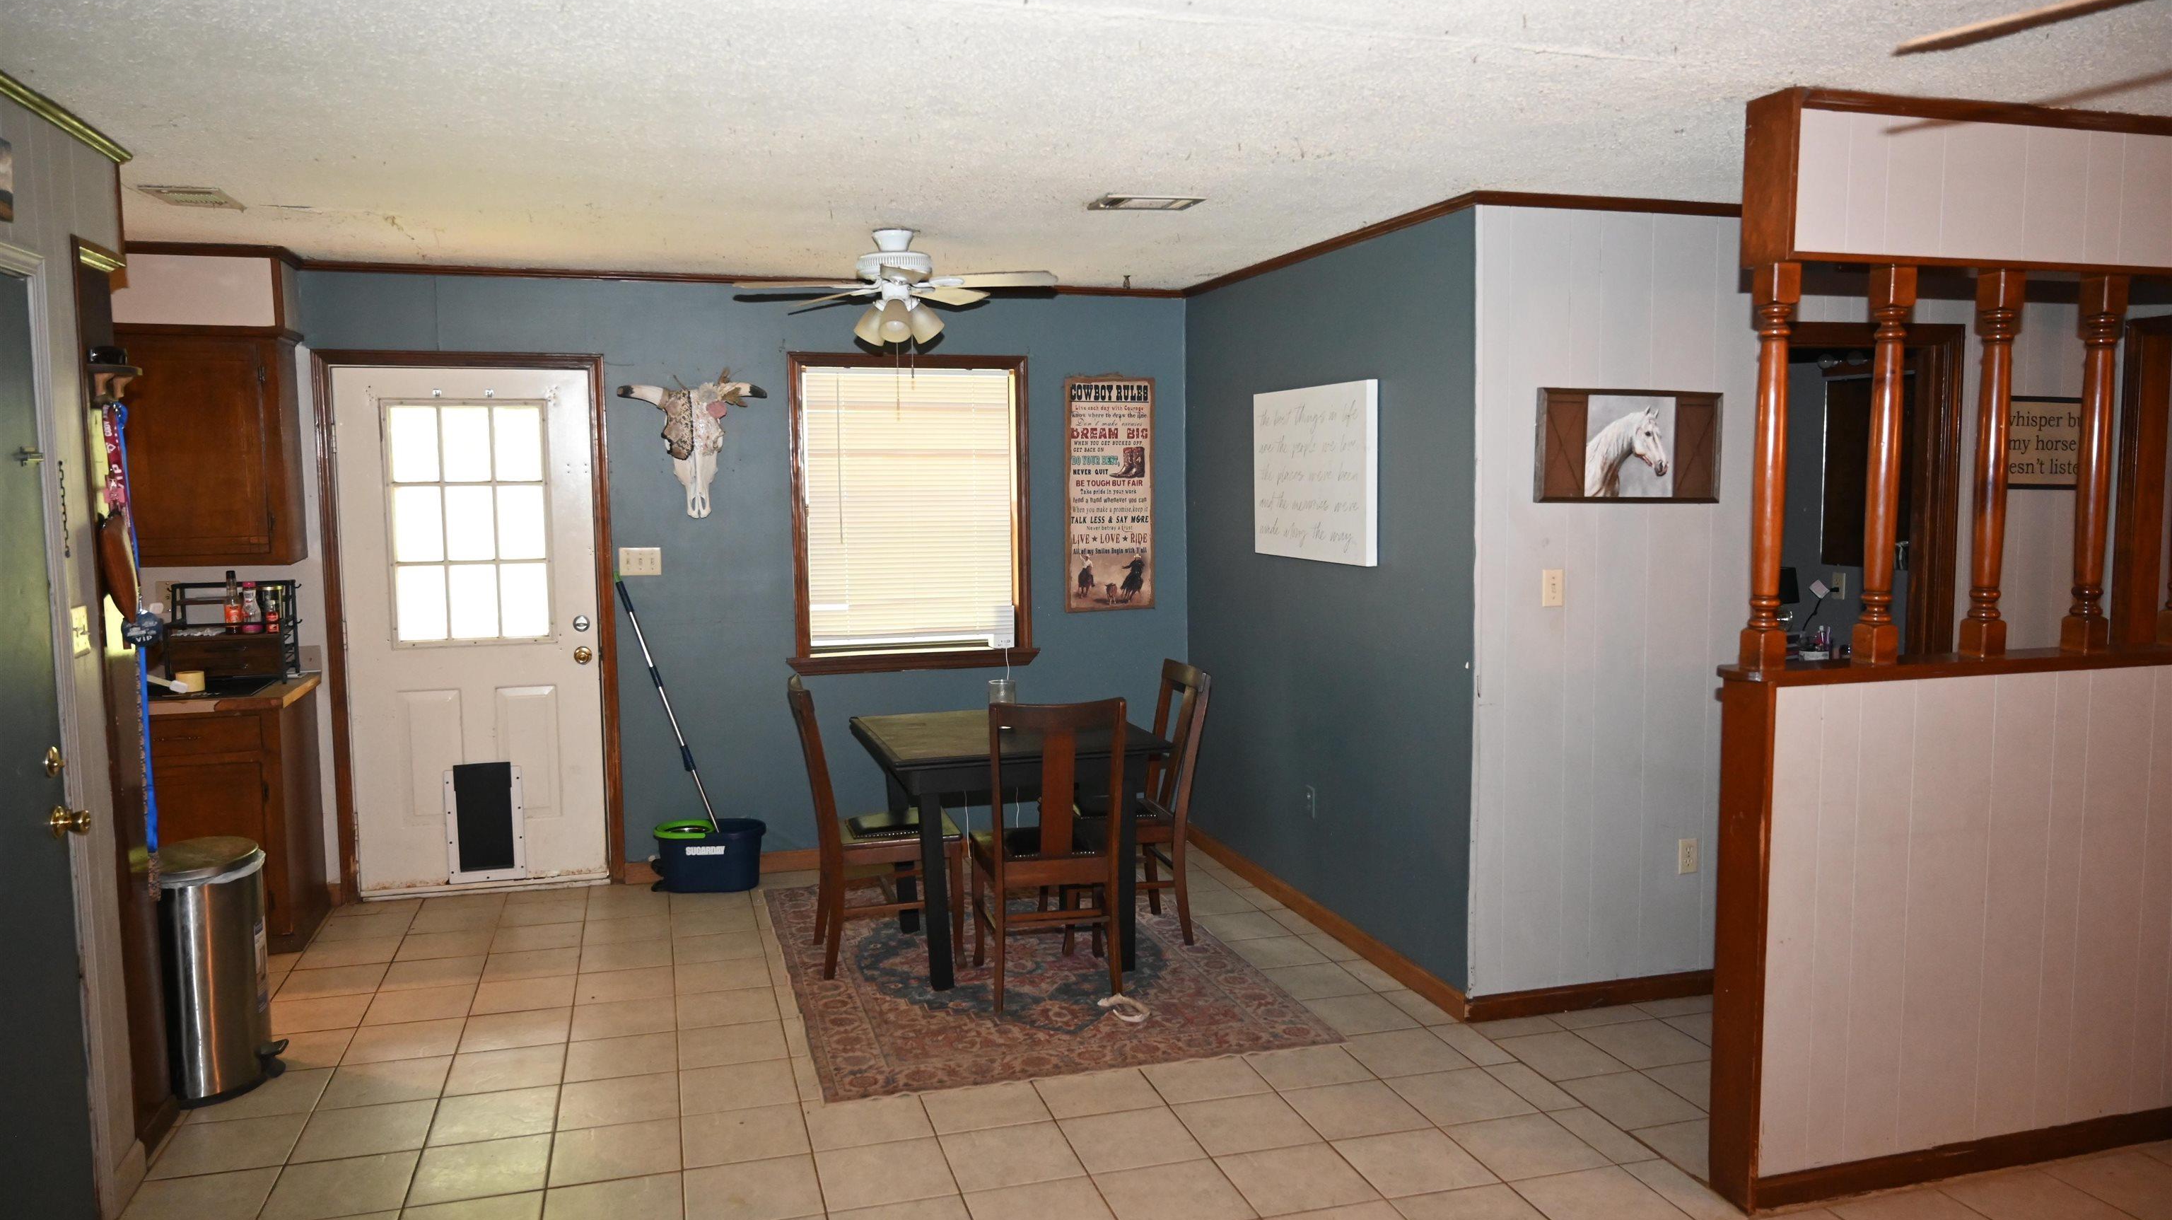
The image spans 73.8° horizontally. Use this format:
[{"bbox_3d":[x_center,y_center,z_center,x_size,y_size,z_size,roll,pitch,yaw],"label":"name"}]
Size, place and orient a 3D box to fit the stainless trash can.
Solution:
[{"bbox_3d":[-2.358,0.970,3.908,0.330,0.640,0.300,-3,6,-30],"label":"stainless trash can"}]

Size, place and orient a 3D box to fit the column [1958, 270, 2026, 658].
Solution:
[{"bbox_3d":[2.059,-0.323,3.287,0.065,0.873,0.065,-2,5,-16],"label":"column"}]

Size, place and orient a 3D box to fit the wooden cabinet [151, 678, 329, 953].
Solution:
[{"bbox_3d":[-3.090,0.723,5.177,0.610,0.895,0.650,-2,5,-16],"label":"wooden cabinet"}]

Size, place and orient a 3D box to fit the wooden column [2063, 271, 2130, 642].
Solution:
[{"bbox_3d":[2.351,-0.331,3.373,0.065,0.873,0.065,-2,5,-16],"label":"wooden column"}]

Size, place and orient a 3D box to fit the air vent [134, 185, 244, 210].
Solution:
[{"bbox_3d":[-2.569,-1.183,4.174,0.197,0.020,0.305,-2,5,-16],"label":"air vent"}]

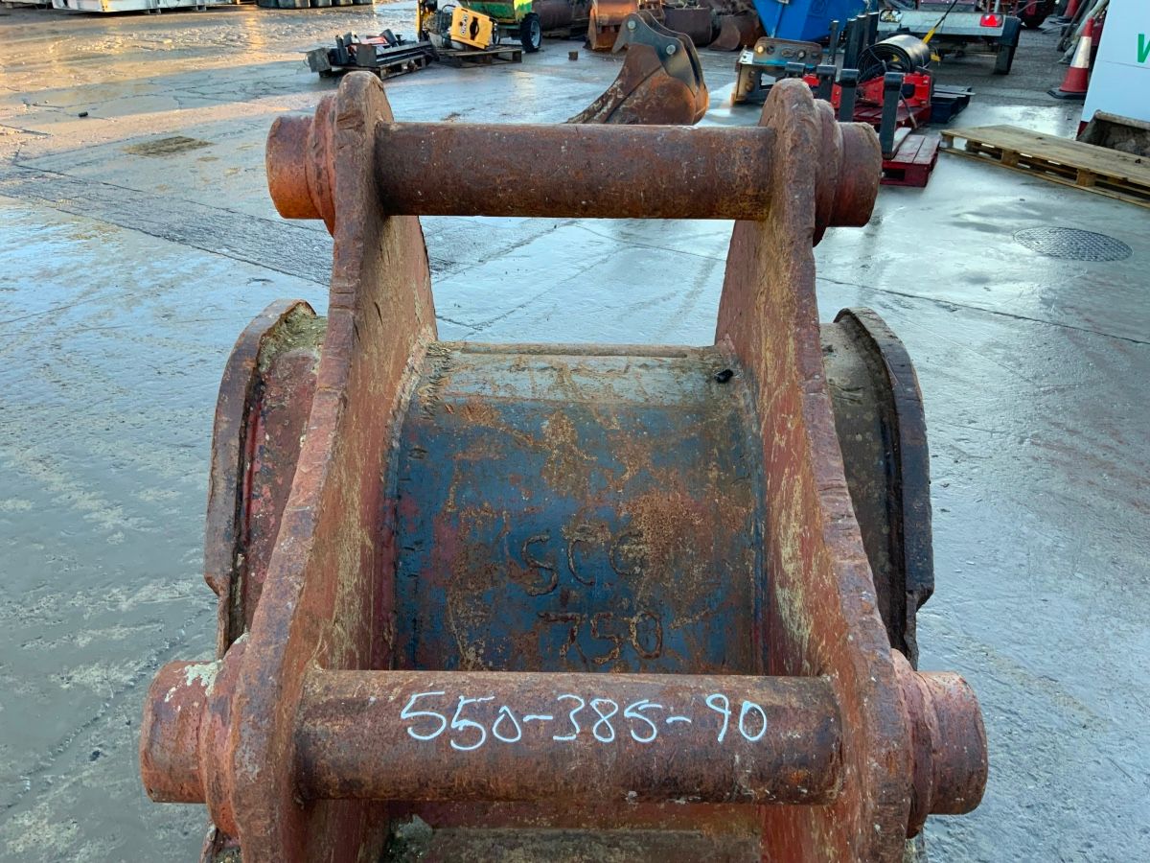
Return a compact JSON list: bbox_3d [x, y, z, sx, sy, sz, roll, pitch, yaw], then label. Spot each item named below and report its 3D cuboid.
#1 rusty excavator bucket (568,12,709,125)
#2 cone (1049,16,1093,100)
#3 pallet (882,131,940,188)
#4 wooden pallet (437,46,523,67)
[{"bbox_3d":[0.472,-3.032,8.125,1.320,0.990,0.360,12,31,20],"label":"rusty excavator bucket"},{"bbox_3d":[5.389,-3.970,10.216,0.460,0.750,0.460,1,29,0],"label":"cone"},{"bbox_3d":[2.126,-2.126,7.380,1.200,0.160,1.000,12,31,20],"label":"pallet"},{"bbox_3d":[-1.334,-4.725,12.043,0.950,0.145,1.120,-18,34,-31],"label":"wooden pallet"}]

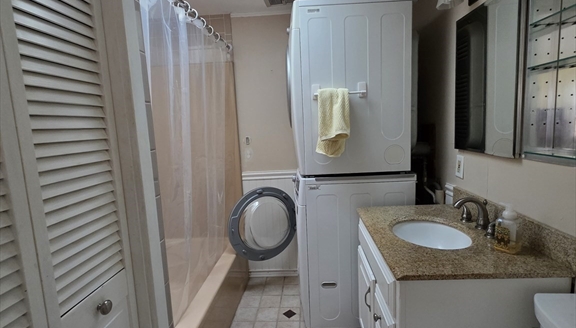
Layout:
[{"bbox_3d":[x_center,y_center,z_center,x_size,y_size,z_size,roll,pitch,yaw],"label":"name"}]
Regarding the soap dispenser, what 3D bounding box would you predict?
[{"bbox_3d":[0.820,0.234,1.071,0.062,0.182,0.072,-6,8,-19],"label":"soap dispenser"}]

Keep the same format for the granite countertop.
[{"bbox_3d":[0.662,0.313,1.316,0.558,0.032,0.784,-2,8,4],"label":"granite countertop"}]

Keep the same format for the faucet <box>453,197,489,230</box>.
[{"bbox_3d":[0.820,0.222,1.284,0.164,0.148,0.075,-2,8,4],"label":"faucet"}]

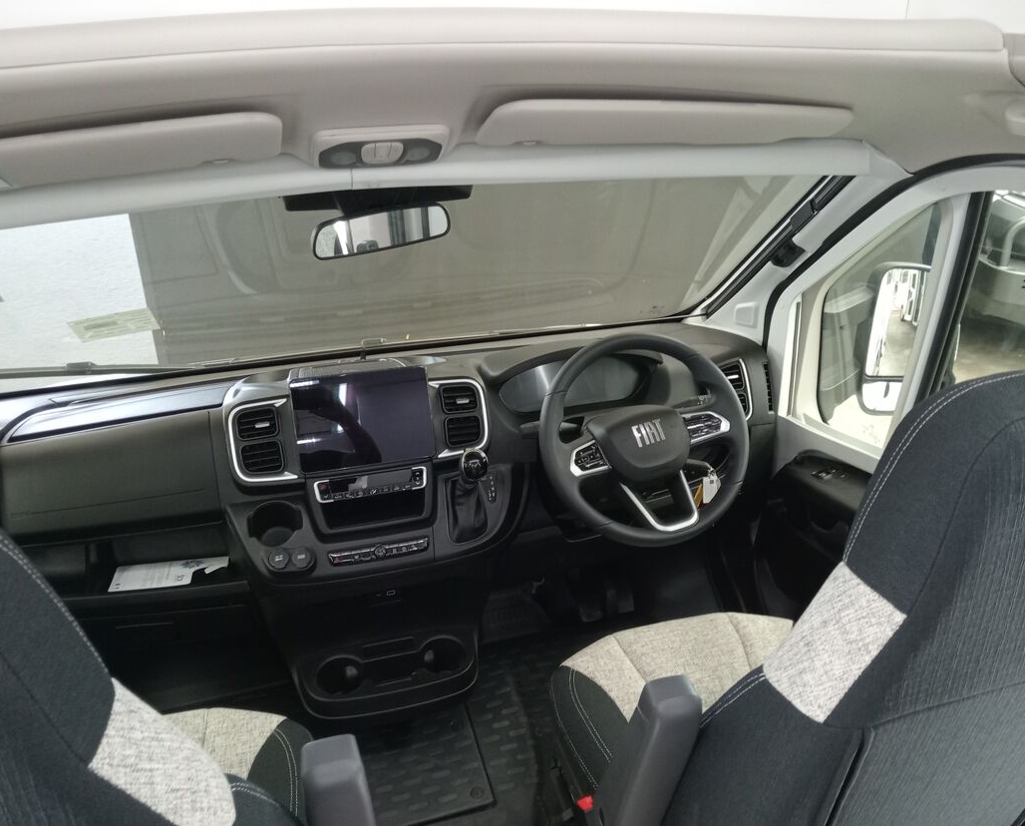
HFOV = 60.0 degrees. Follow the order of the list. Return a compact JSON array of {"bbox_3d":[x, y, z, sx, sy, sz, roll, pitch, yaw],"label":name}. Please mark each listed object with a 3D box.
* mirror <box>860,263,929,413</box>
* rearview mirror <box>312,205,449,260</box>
[{"bbox_3d":[0.868,-0.186,1.980,0.215,0.360,0.130,1,26,4],"label":"mirror"},{"bbox_3d":[-0.212,-0.292,1.430,0.245,0.068,0.040,-17,36,-29],"label":"rearview mirror"}]

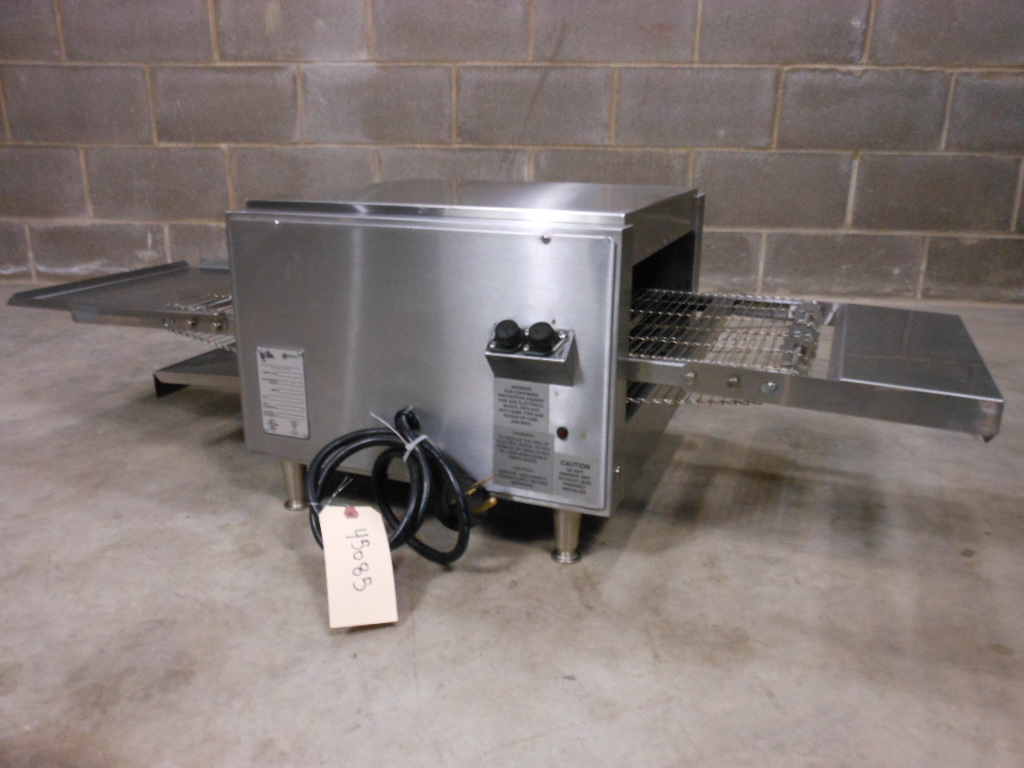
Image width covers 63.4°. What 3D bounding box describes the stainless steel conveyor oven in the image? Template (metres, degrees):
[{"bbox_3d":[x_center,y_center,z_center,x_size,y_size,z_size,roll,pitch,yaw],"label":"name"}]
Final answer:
[{"bbox_3d":[-0.067,-0.062,1.044,1.150,0.352,0.480,7,18,20],"label":"stainless steel conveyor oven"}]

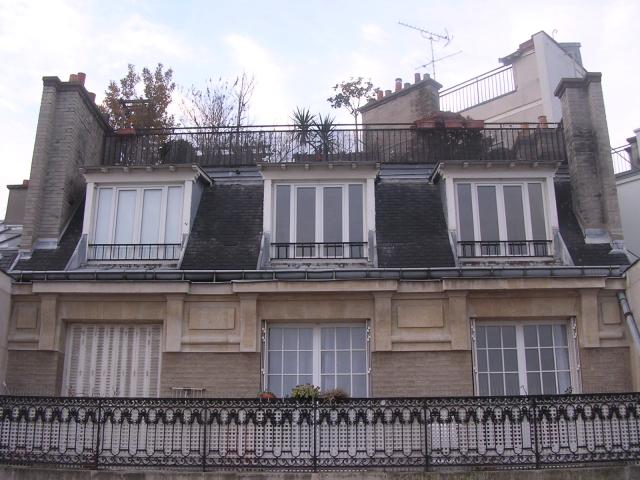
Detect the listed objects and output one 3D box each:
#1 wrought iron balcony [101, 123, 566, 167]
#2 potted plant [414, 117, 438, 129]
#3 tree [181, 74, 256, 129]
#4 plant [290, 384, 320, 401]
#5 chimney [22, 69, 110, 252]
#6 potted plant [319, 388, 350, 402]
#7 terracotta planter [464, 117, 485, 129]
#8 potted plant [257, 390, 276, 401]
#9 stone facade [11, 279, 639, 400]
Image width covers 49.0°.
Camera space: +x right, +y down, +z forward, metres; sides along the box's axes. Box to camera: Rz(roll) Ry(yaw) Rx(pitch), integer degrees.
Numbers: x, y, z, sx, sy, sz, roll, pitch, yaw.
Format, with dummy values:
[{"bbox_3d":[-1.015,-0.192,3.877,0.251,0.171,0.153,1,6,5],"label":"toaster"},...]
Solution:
[{"bbox_3d":[0.292,-1.567,16.415,9.852,0.999,3.200,-1,-17,1],"label":"wrought iron balcony"},{"bbox_3d":[2.279,-2.525,15.046,0.511,0.230,0.220,-1,-17,1],"label":"potted plant"},{"bbox_3d":[-2.374,-2.708,16.114,1.722,2.514,1.400,-1,-17,1],"label":"tree"},{"bbox_3d":[-0.218,2.362,10.535,0.451,0.370,0.380,-1,-17,1],"label":"plant"},{"bbox_3d":[-4.857,-1.248,13.787,0.607,3.748,2.300,-1,-17,1],"label":"chimney"},{"bbox_3d":[0.217,2.412,10.508,0.480,0.360,0.380,-1,-17,1],"label":"potted plant"},{"bbox_3d":[3.393,-2.547,15.400,0.440,0.190,0.200,0,-16,2],"label":"terracotta planter"},{"bbox_3d":[-0.804,2.407,10.537,0.301,0.280,0.280,-1,-17,1],"label":"potted plant"},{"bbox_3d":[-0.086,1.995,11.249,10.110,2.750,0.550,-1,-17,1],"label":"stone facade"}]

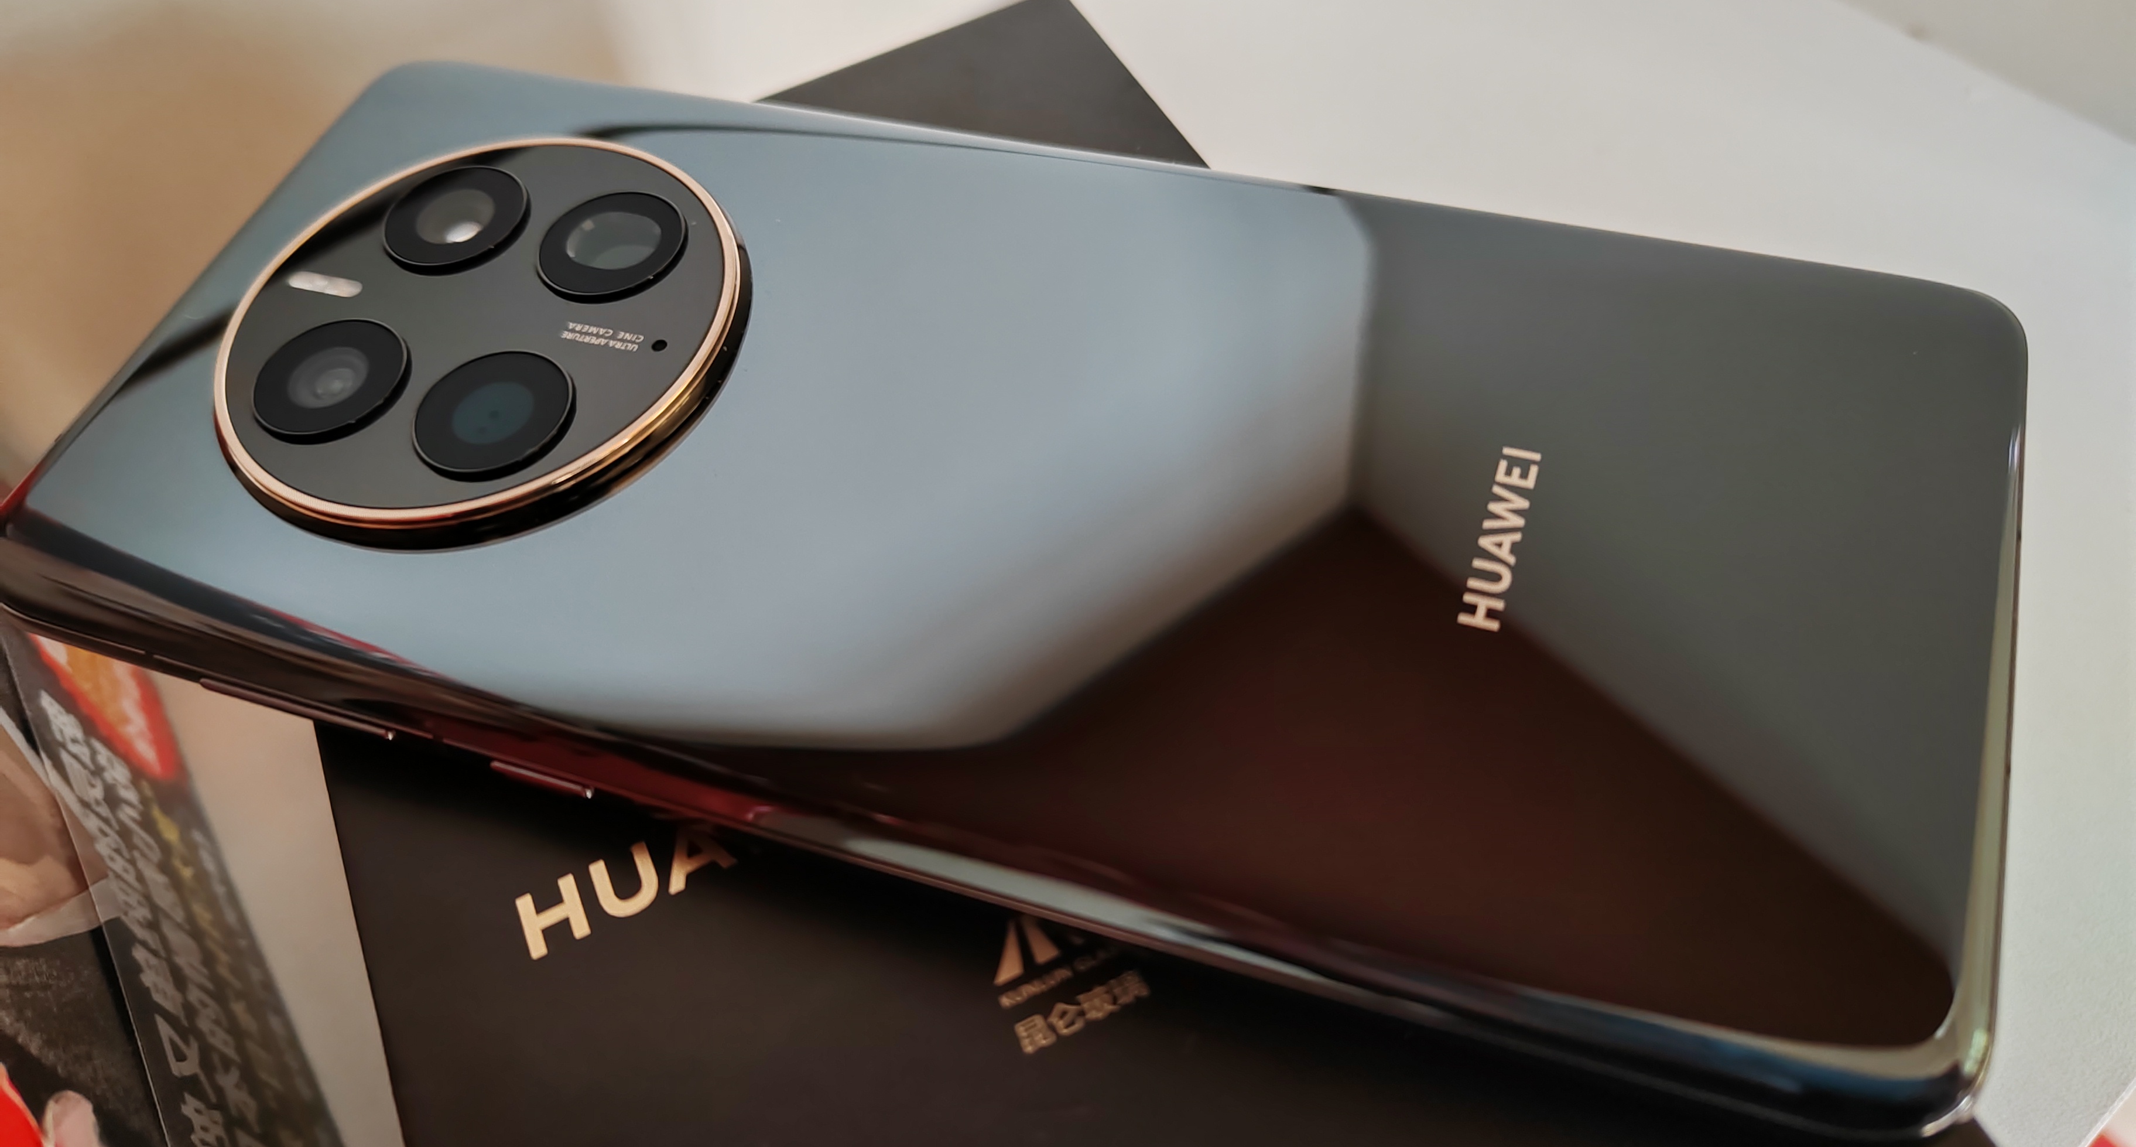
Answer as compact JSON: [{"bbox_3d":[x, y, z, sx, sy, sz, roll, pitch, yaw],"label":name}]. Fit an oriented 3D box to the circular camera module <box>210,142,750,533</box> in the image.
[{"bbox_3d":[-0.053,-0.023,0.150,0.048,0.004,0.048,-4,53,5],"label":"circular camera module"}]

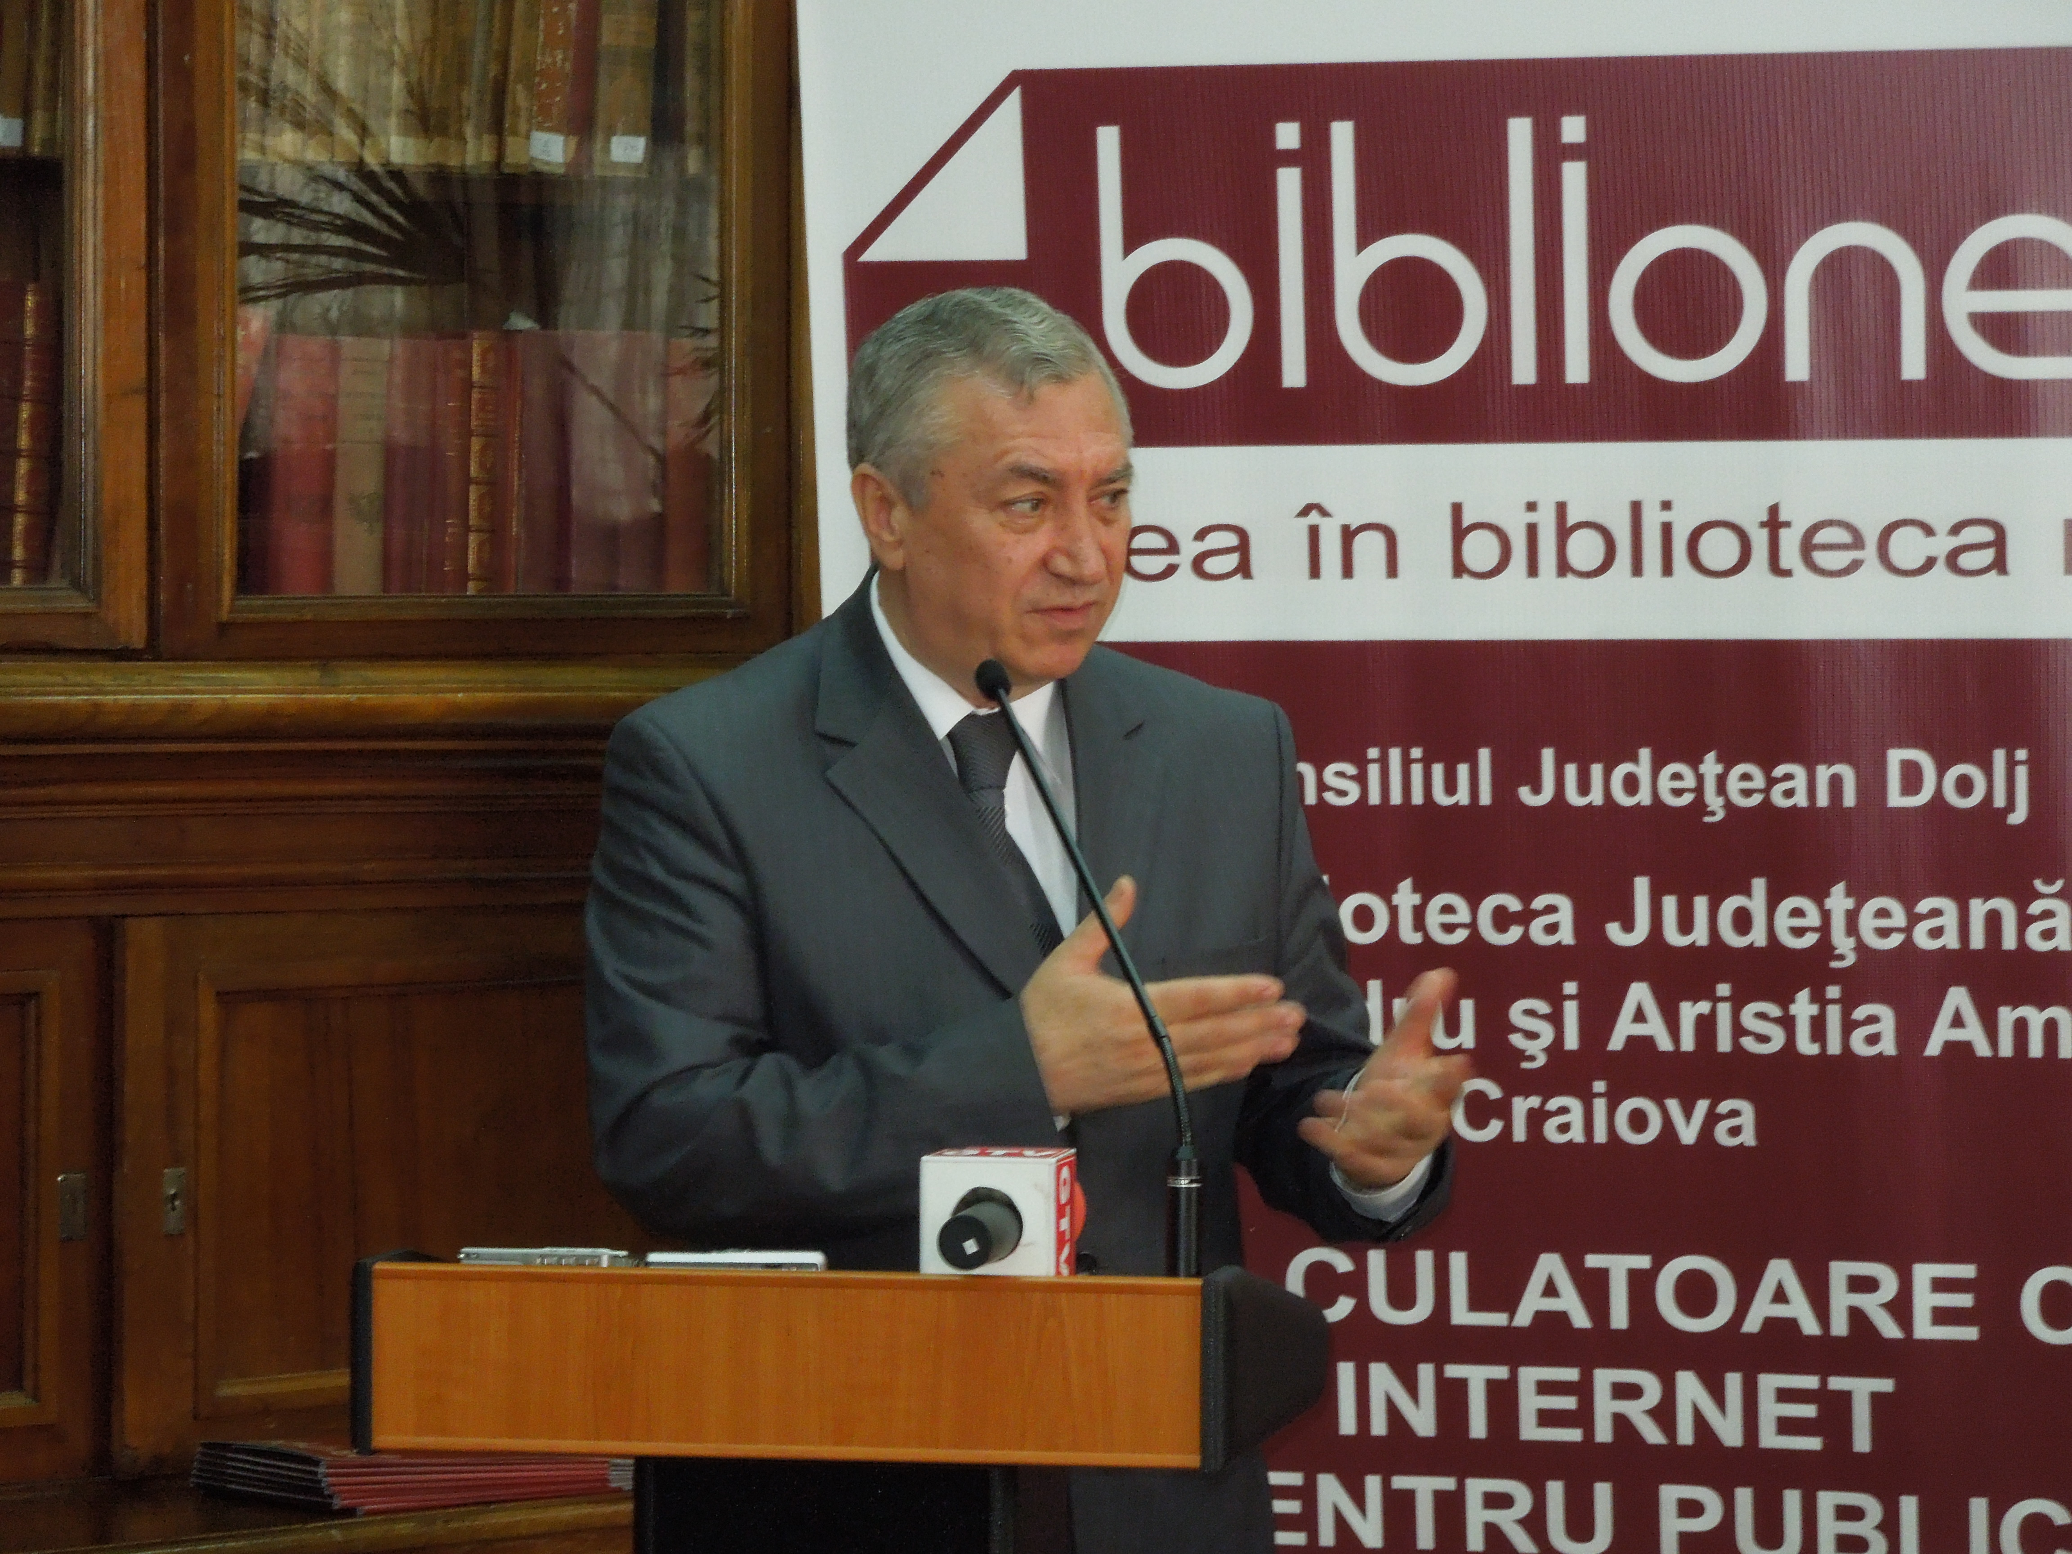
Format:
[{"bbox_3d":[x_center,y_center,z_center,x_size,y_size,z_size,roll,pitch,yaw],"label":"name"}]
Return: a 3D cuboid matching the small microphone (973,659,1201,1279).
[{"bbox_3d":[0.028,0.108,4.560,0.027,0.360,0.190,-1,2,-38],"label":"small microphone"}]

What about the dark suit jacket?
[{"bbox_3d":[-0.030,0.245,4.910,0.540,0.740,0.420,-1,2,-29],"label":"dark suit jacket"}]

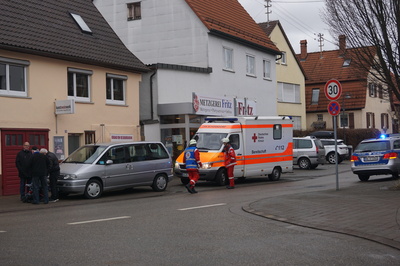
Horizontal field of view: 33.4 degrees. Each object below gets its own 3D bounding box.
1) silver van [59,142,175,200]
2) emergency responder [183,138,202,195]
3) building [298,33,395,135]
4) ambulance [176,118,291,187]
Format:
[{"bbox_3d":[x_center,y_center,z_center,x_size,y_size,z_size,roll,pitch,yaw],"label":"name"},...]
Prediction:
[{"bbox_3d":[-2.979,1.120,21.267,1.830,1.720,4.450,-3,-2,42],"label":"silver van"},{"bbox_3d":[-0.240,1.051,21.137,0.520,1.750,0.550,-3,-2,41],"label":"emergency responder"},{"bbox_3d":[11.694,-3.337,63.830,10.650,10.400,9.700,-2,-2,32],"label":"building"},{"bbox_3d":[1.359,0.654,26.451,2.020,2.620,5.720,-3,-2,40],"label":"ambulance"}]

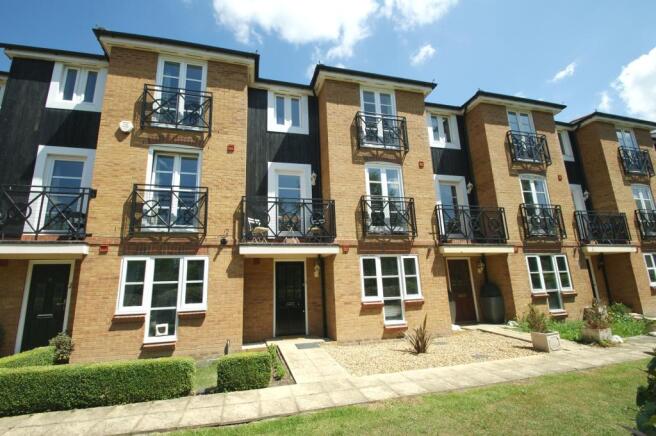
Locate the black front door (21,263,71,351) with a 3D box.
[{"bbox_3d":[-6.343,2.056,6.145,0.790,1.990,0.060,1,-12,-14],"label":"black front door"}]

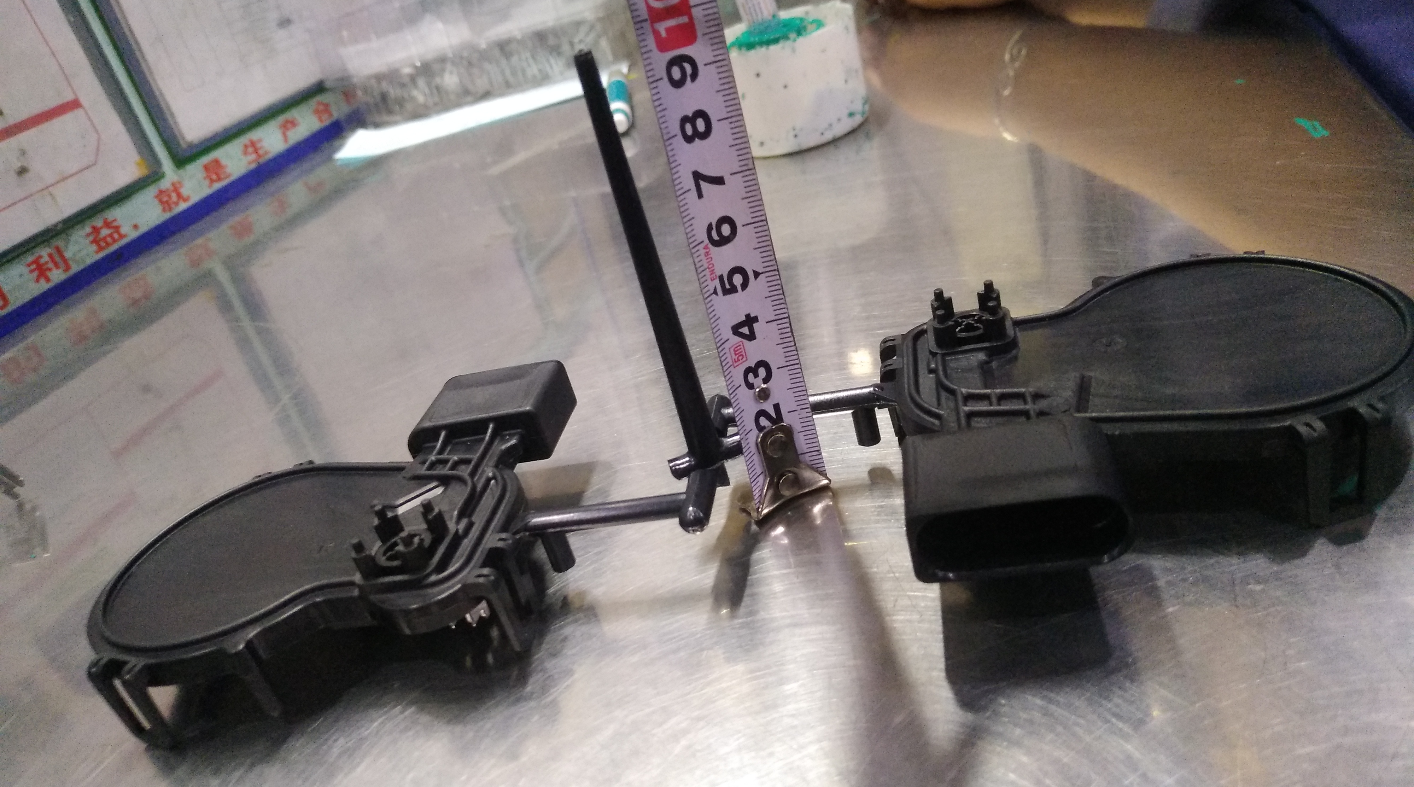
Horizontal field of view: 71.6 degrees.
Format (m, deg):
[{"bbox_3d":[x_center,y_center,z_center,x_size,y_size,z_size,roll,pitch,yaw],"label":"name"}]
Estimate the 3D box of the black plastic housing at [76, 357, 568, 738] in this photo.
[{"bbox_3d":[-0.081,0.028,0.226,0.104,0.029,0.100,-12,26,10],"label":"black plastic housing"}]

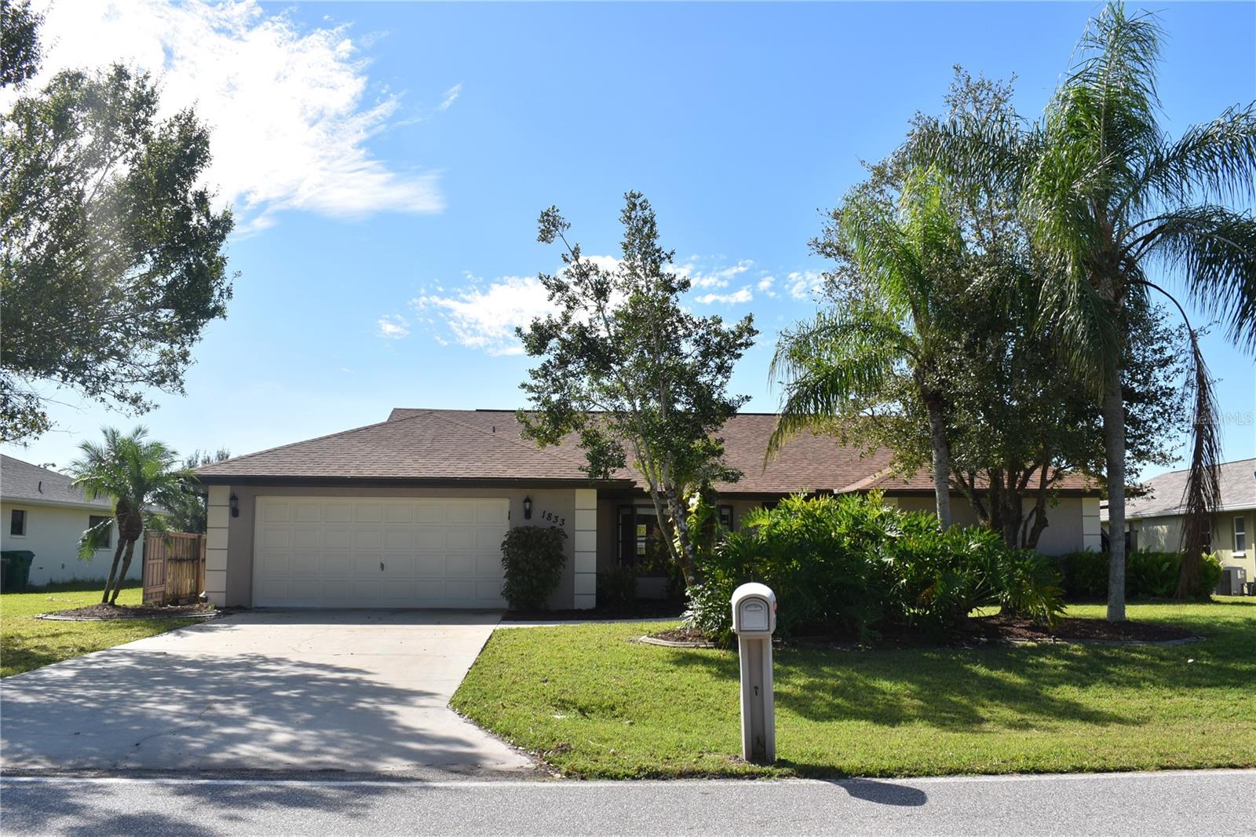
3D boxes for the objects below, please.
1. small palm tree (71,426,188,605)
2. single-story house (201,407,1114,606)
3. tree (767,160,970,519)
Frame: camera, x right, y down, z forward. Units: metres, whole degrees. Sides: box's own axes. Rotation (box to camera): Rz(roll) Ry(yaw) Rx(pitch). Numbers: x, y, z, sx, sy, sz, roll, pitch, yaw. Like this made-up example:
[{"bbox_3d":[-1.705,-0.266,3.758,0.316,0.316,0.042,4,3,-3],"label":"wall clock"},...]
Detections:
[{"bbox_3d":[-9.657,1.883,21.177,2.325,3.437,2.325,1,-6,-3],"label":"small palm tree"},{"bbox_3d":[1.016,1.978,29.493,19.200,5.150,17.500,1,-6,-3],"label":"single-story house"},{"bbox_3d":[4.007,-0.439,18.296,3.379,7.708,3.500,1,-6,-3],"label":"tree"}]

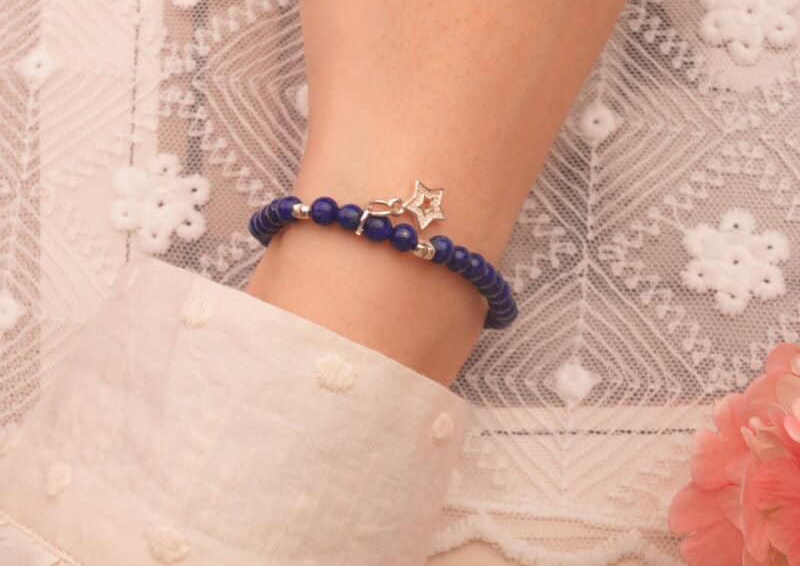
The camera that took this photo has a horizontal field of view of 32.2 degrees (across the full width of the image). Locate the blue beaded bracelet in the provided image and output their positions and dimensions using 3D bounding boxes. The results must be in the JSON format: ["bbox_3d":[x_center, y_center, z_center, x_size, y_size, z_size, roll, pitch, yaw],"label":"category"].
[{"bbox_3d":[-0.002,-0.007,0.332,0.063,0.061,0.017,13,76,15],"label":"blue beaded bracelet"}]

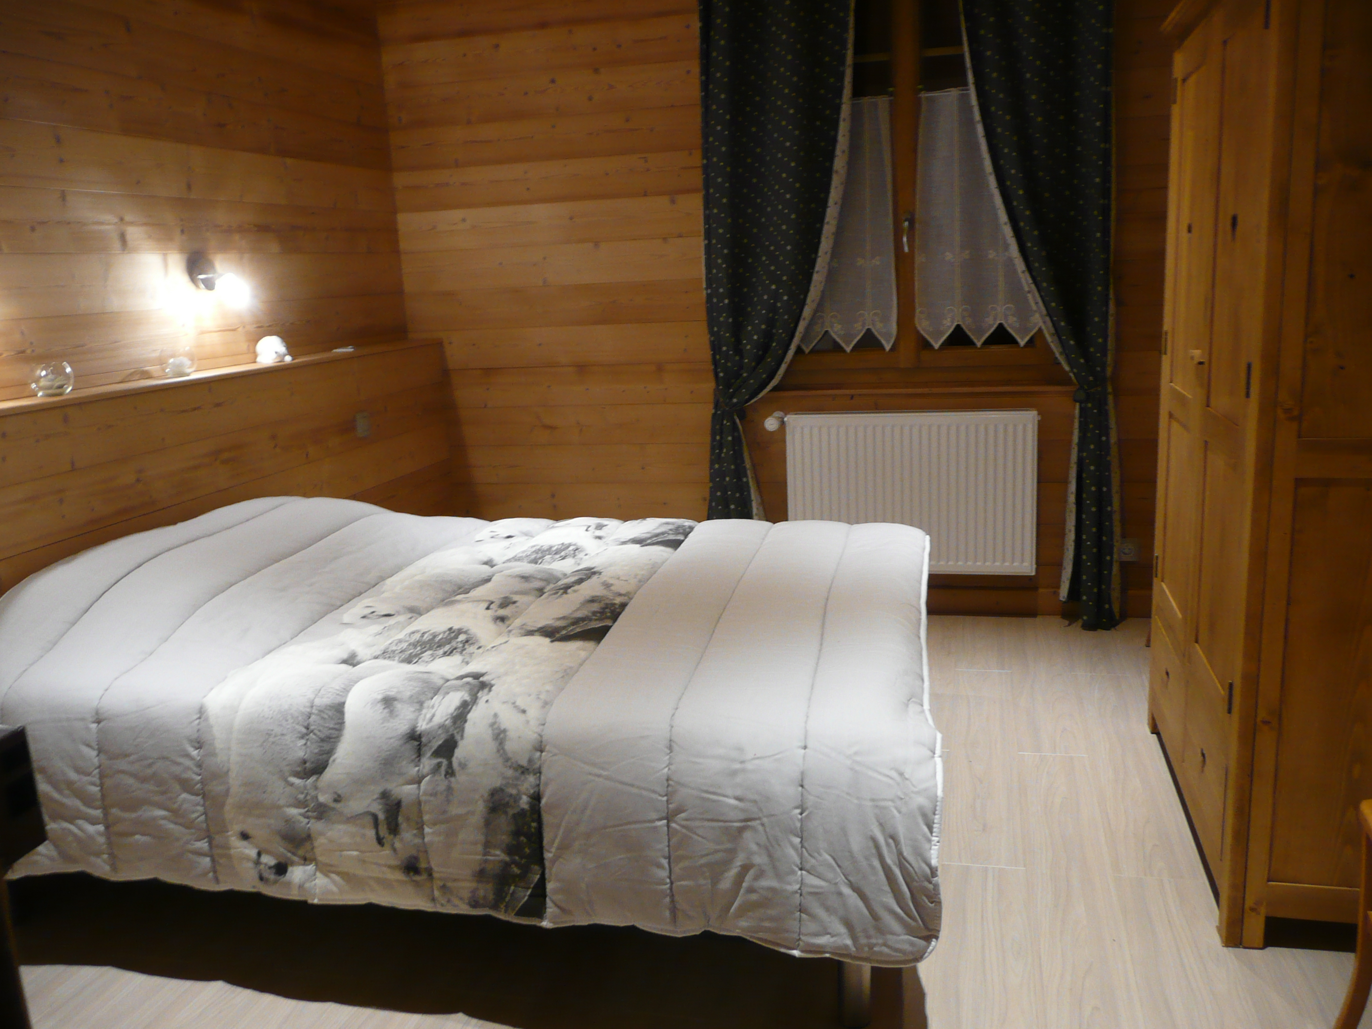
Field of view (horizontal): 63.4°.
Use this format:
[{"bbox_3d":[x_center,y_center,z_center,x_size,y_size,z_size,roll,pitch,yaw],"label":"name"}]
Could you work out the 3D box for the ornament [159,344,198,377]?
[{"bbox_3d":[-1.470,-0.444,3.221,0.099,0.087,0.099,1,13,15],"label":"ornament"}]

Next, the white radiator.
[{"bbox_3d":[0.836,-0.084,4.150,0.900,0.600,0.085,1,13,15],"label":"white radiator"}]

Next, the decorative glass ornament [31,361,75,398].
[{"bbox_3d":[-1.590,-0.339,2.785,0.098,0.084,0.098,1,13,15],"label":"decorative glass ornament"}]

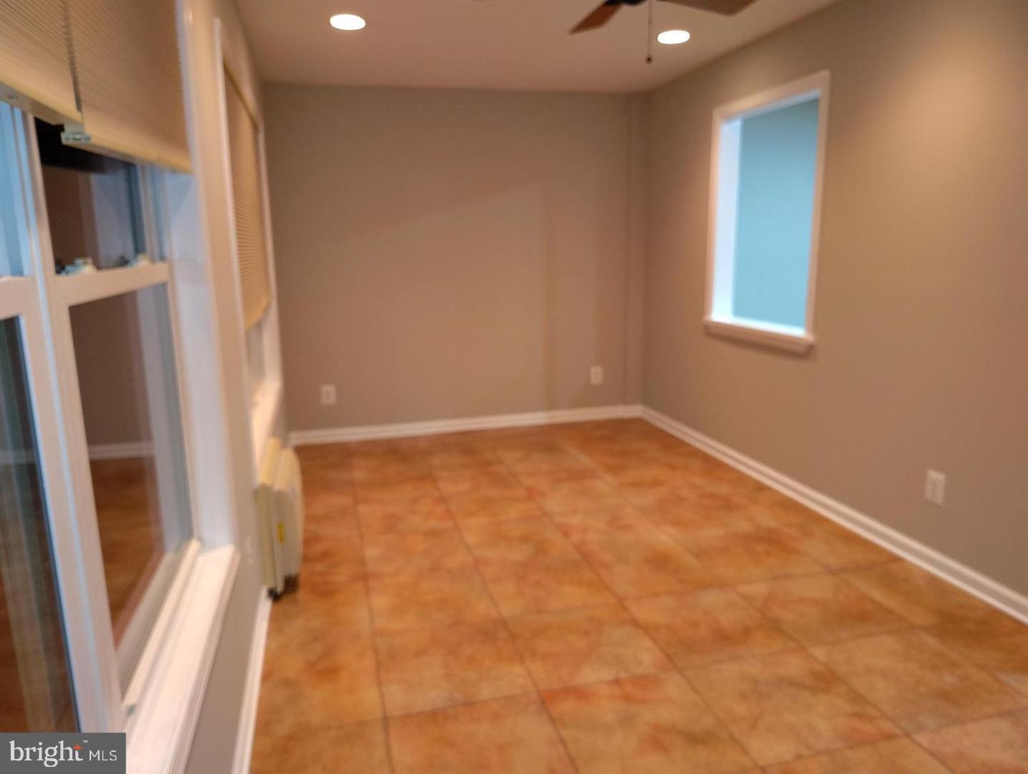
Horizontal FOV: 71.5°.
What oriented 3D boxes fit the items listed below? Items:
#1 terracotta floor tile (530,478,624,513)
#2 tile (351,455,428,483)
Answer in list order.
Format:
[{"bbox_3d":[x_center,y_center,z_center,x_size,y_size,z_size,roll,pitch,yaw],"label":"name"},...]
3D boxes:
[{"bbox_3d":[0.337,0.596,3.838,0.455,0.010,0.455,-3,11,-14],"label":"terracotta floor tile"},{"bbox_3d":[-0.762,0.490,4.435,0.453,0.012,0.453,-4,11,-14],"label":"tile"}]

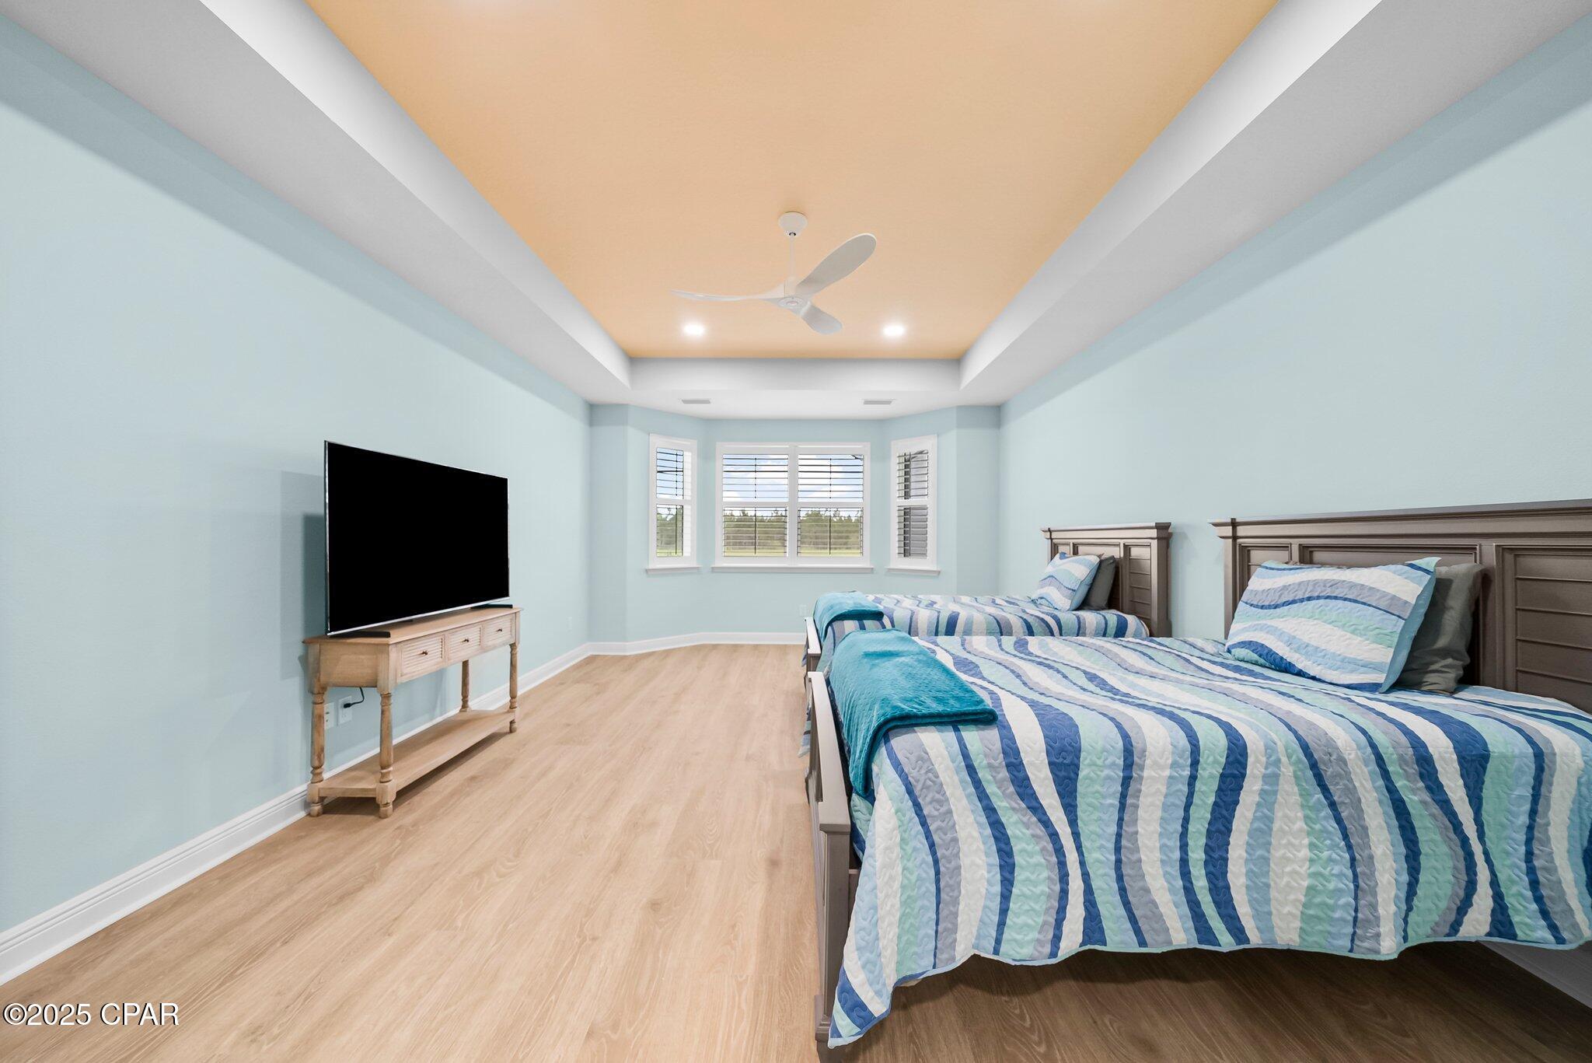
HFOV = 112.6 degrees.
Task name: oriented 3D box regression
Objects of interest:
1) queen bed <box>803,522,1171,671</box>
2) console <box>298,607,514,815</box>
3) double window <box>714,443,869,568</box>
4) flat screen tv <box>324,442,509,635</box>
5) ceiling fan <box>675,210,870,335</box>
[{"bbox_3d":[1.125,0.642,3.869,2.092,1.355,1.487,0,-1,0],"label":"queen bed"},{"bbox_3d":[-1.997,0.900,2.910,0.428,0.794,1.147,0,-1,0],"label":"console"},{"bbox_3d":[-0.036,-0.296,6.358,1.865,1.533,0.120,0,-1,0],"label":"double window"},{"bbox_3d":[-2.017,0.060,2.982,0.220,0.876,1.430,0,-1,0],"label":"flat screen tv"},{"bbox_3d":[-0.107,-1.492,2.932,1.140,0.498,1.220,0,-1,0],"label":"ceiling fan"}]

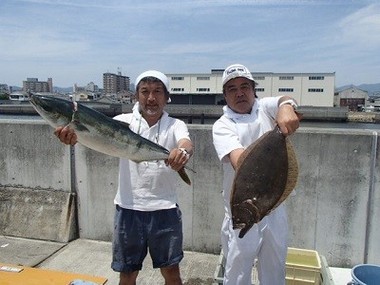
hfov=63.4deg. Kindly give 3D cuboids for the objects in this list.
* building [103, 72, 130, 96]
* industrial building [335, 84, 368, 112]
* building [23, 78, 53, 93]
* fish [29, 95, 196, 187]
[{"bbox_3d":[-87.209,-59.918,355.068,14.000,34.032,32.000,2,7,15],"label":"building"},{"bbox_3d":[53.743,-14.620,103.862,8.800,7.531,13.000,1,7,11],"label":"industrial building"},{"bbox_3d":[-201.429,-65.008,404.859,32.000,32.288,15.000,-3,8,-23],"label":"building"},{"bbox_3d":[-0.385,-0.019,1.500,0.900,0.205,0.130,29,3,-5],"label":"fish"}]

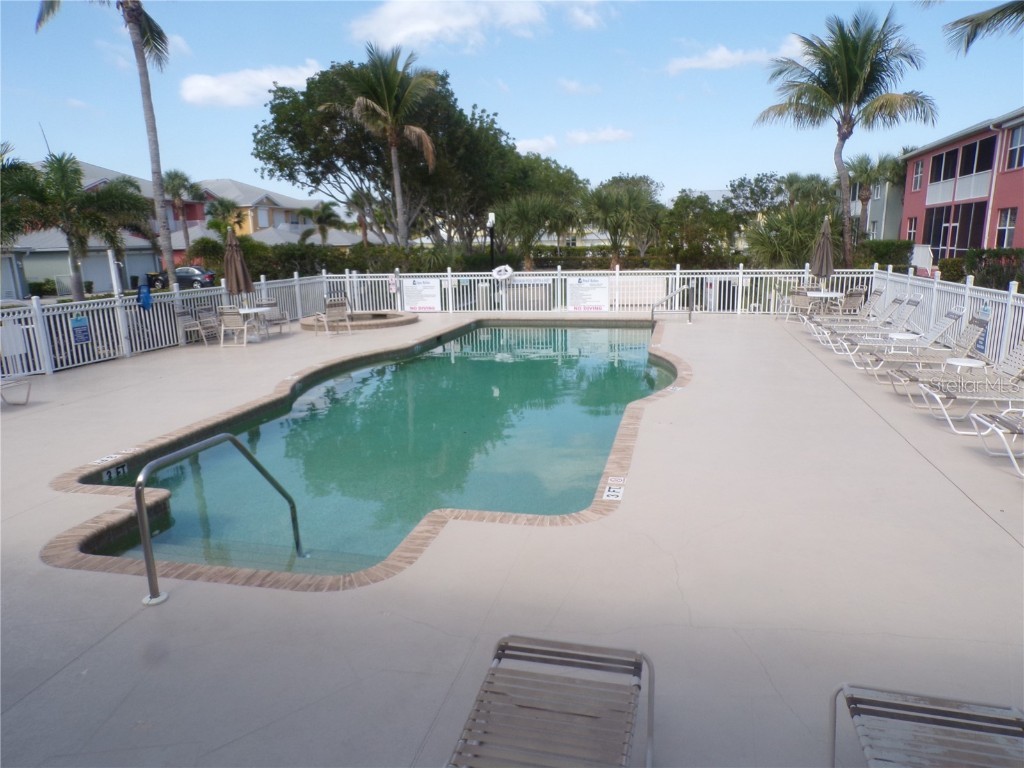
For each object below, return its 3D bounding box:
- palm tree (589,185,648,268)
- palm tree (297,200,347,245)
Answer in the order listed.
[{"bbox_3d":[6.197,-9.033,41.484,3.800,4.900,3.700,1,12,8],"label":"palm tree"},{"bbox_3d":[-11.170,-8.797,42.415,3.100,4.200,3.000,-4,12,-14],"label":"palm tree"}]

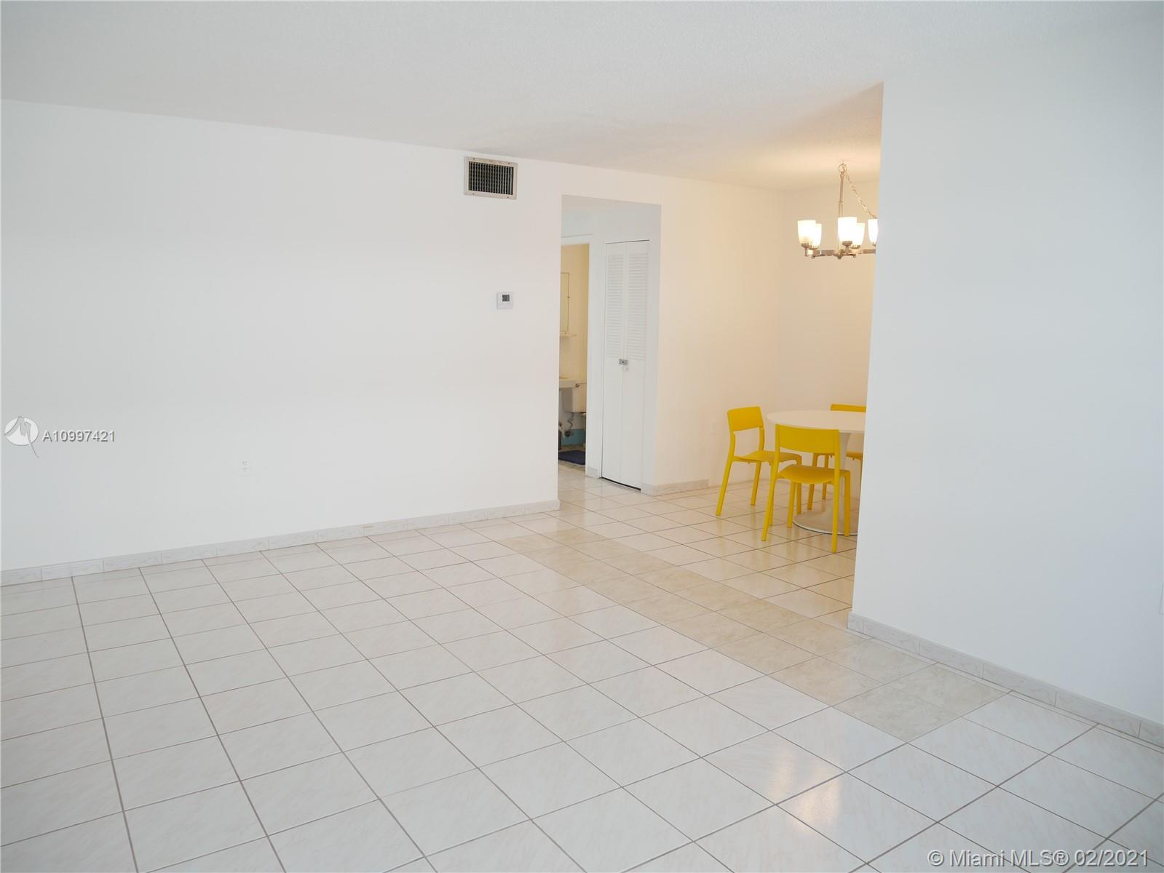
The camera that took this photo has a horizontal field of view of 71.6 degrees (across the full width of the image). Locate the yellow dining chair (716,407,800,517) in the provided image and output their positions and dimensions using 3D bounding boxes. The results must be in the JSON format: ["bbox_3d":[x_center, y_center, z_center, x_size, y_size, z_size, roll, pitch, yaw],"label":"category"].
[{"bbox_3d":[1.298,0.197,5.780,0.455,0.760,0.490,9,11,42],"label":"yellow dining chair"}]

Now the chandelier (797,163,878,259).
[{"bbox_3d":[1.695,-1.478,5.304,0.600,0.622,0.600,-4,10,-34],"label":"chandelier"}]

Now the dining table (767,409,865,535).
[{"bbox_3d":[1.785,0.246,5.553,1.050,0.742,1.050,-4,10,-34],"label":"dining table"}]

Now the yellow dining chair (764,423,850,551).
[{"bbox_3d":[1.468,0.290,5.143,0.485,0.760,0.465,6,9,31],"label":"yellow dining chair"}]

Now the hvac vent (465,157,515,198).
[{"bbox_3d":[-0.586,-1.669,5.215,0.383,0.232,0.030,-4,10,-34],"label":"hvac vent"}]

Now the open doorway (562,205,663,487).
[{"bbox_3d":[0.168,-0.603,6.005,0.875,2.235,0.140,-4,10,-34],"label":"open doorway"}]

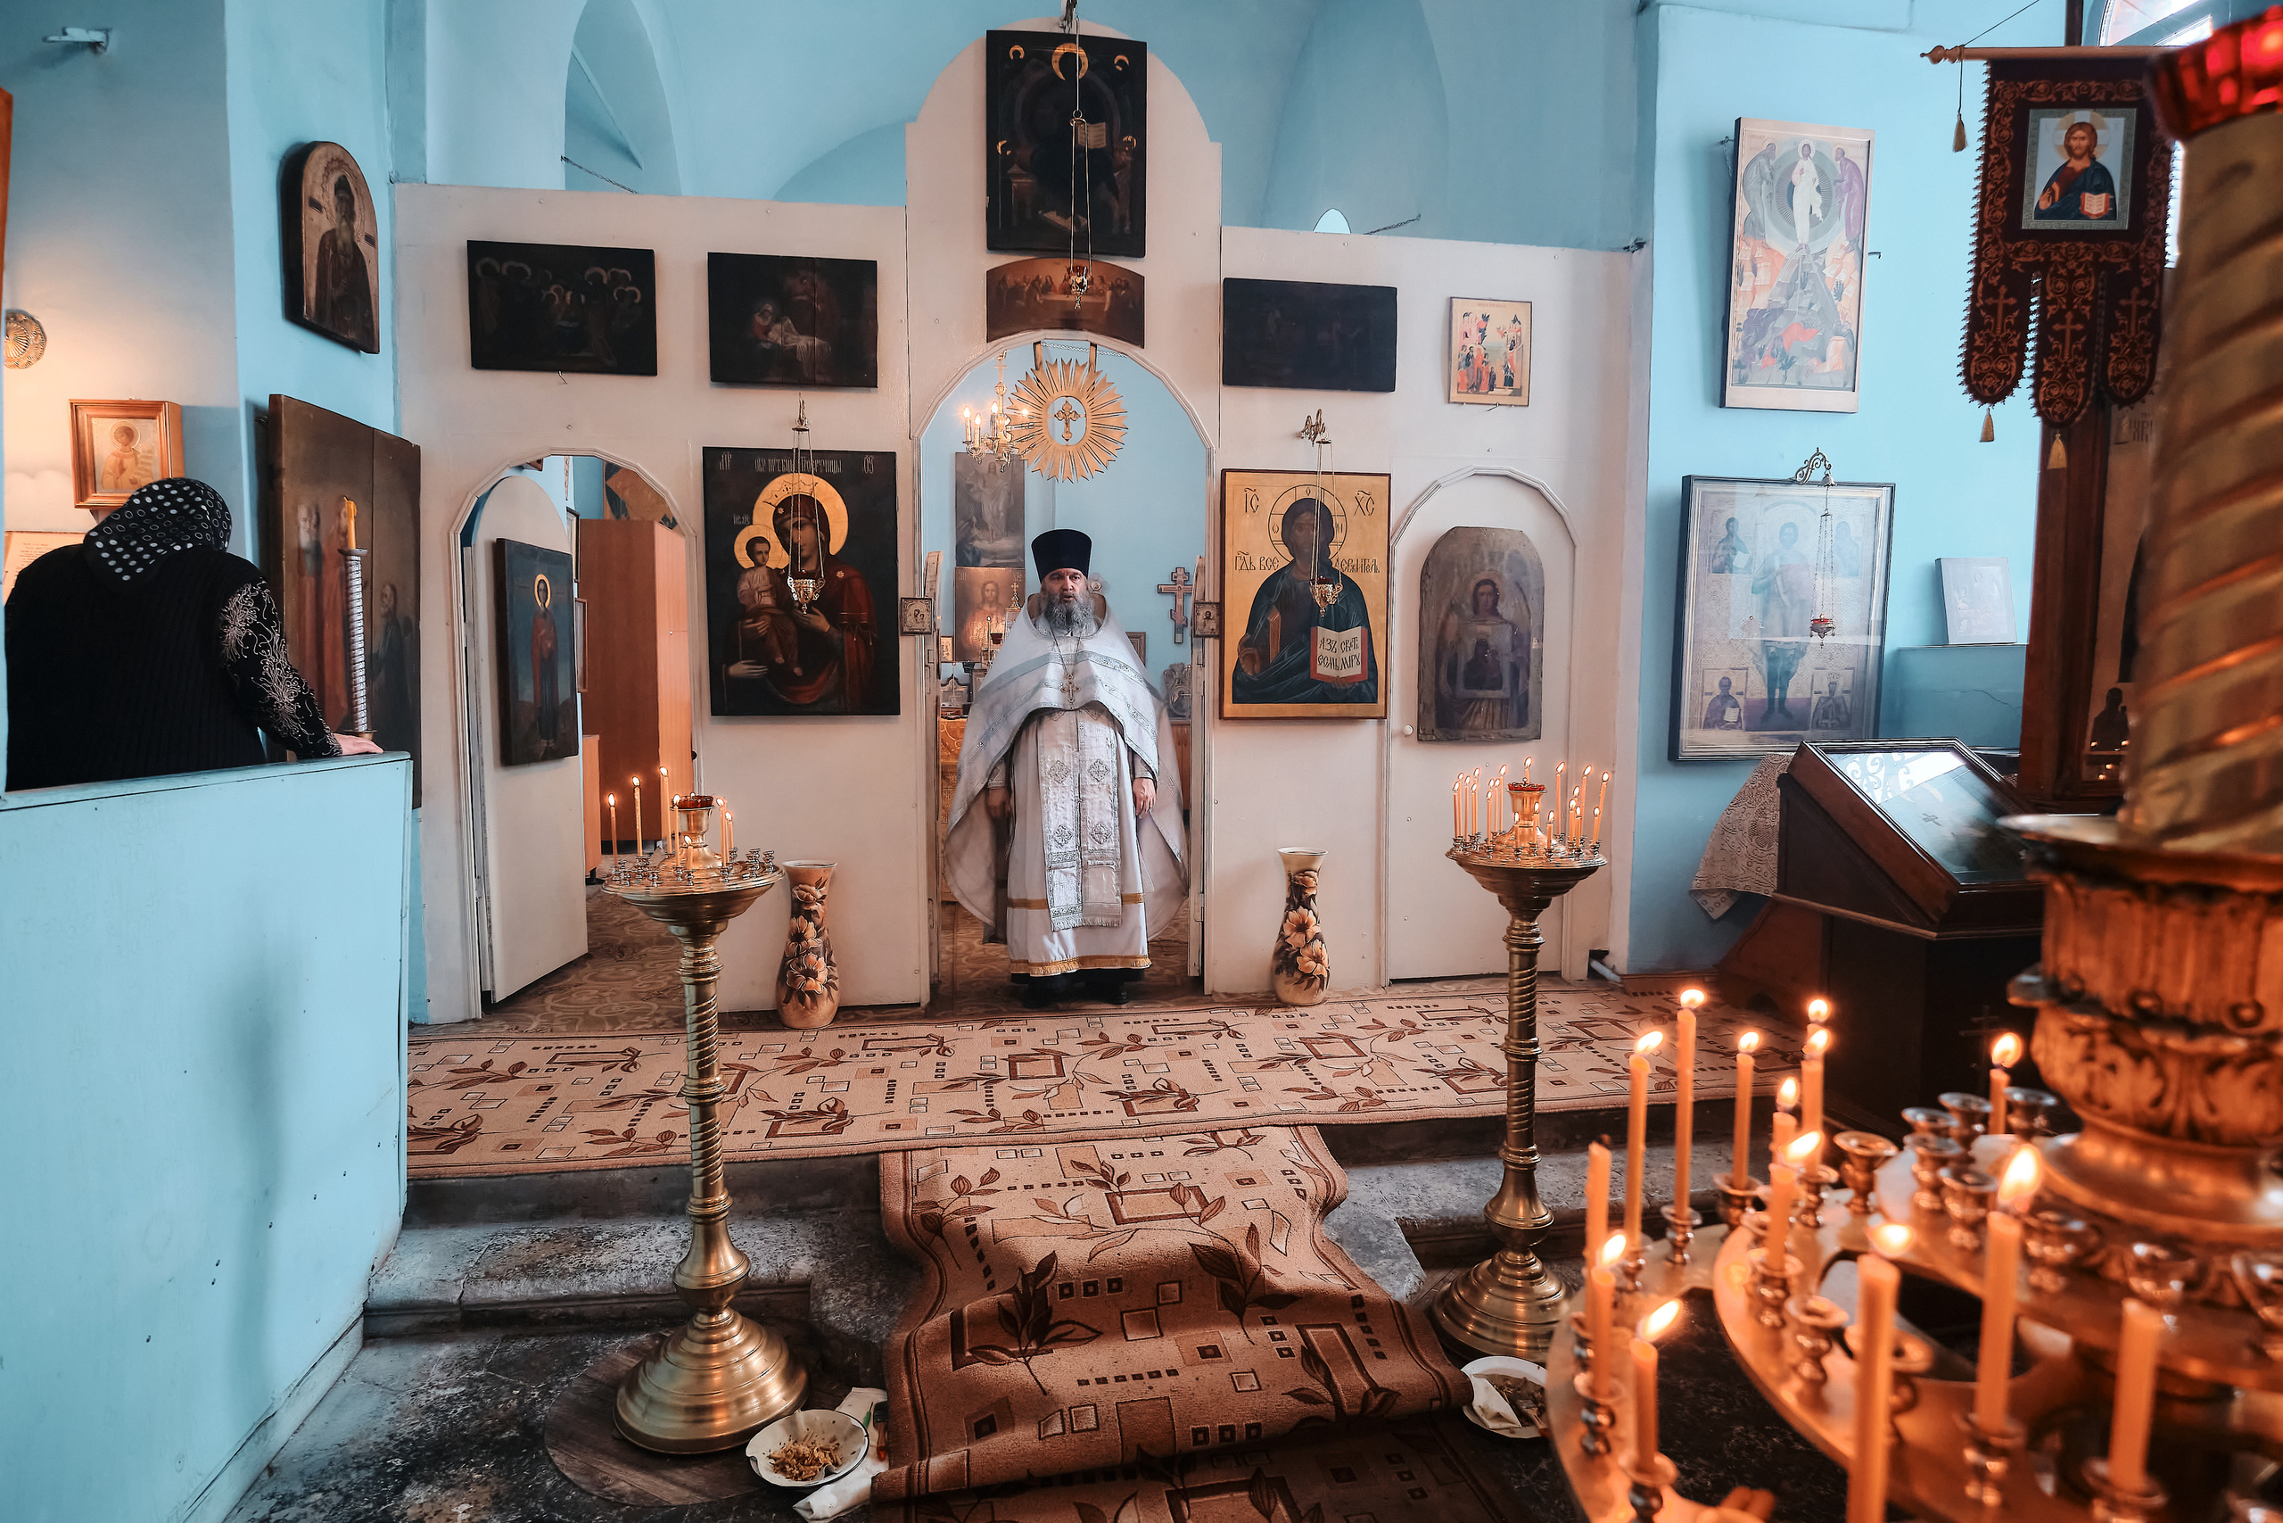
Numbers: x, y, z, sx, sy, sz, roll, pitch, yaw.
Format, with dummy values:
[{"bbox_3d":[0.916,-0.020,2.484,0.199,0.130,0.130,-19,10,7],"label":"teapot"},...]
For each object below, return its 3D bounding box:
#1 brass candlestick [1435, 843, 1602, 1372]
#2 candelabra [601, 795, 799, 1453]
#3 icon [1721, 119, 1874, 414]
[{"bbox_3d":[0.827,0.677,2.364,0.342,1.130,0.342,-1,4,-8],"label":"brass candlestick"},{"bbox_3d":[-0.855,0.666,2.114,0.345,1.190,0.345,-1,4,-8],"label":"candelabra"},{"bbox_3d":[2.641,-1.974,4.343,0.602,1.103,0.040,-1,5,-10],"label":"icon"}]

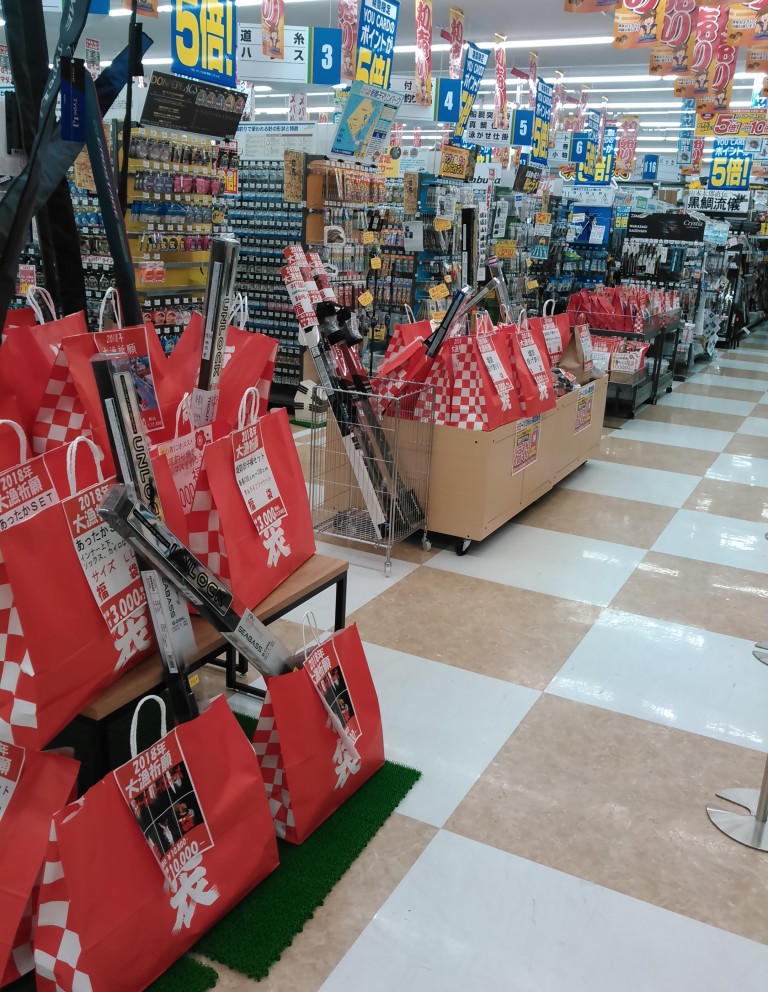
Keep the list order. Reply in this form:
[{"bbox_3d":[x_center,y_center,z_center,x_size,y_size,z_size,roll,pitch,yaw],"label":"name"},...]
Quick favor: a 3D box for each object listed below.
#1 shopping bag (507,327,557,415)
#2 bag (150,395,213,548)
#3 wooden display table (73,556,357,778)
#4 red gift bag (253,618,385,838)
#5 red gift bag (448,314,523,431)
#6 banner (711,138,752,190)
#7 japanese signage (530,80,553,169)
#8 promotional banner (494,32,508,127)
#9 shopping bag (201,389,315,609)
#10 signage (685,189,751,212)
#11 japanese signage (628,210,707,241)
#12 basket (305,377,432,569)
[{"bbox_3d":[0.773,-0.712,4.790,0.200,0.500,0.430,12,19,30],"label":"shopping bag"},{"bbox_3d":[-0.581,-0.015,2.544,0.190,0.540,0.530,5,17,9],"label":"bag"},{"bbox_3d":[-0.571,0.559,2.519,0.450,0.555,1.050,11,18,26],"label":"wooden display table"},{"bbox_3d":[-0.188,0.596,2.466,0.210,0.510,0.440,12,19,28],"label":"red gift bag"},{"bbox_3d":[0.539,-0.632,4.430,0.200,0.530,0.460,12,19,28],"label":"red gift bag"},{"bbox_3d":[6.141,-5.941,15.691,0.650,1.050,0.020,11,18,26],"label":"banner"},{"bbox_3d":[2.176,-5.099,12.160,0.020,1.050,0.690,11,18,26],"label":"japanese signage"},{"bbox_3d":[1.465,-5.137,11.085,0.040,1.030,0.400,11,18,26],"label":"promotional banner"},{"bbox_3d":[-0.384,-0.021,2.579,0.210,0.550,0.540,7,17,16],"label":"shopping bag"},{"bbox_3d":[5.436,-4.786,14.398,0.940,0.350,0.040,11,18,26],"label":"signage"},{"bbox_3d":[3.910,-3.742,12.294,1.020,0.345,0.040,11,18,26],"label":"japanese signage"},{"bbox_3d":[-0.054,-0.118,4.355,0.450,0.856,0.430,11,18,26],"label":"basket"}]

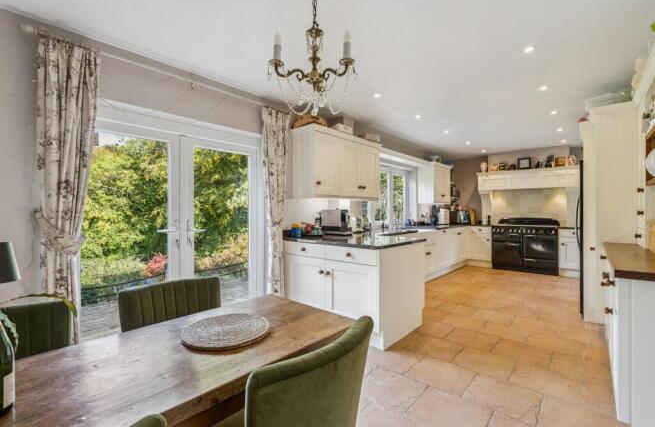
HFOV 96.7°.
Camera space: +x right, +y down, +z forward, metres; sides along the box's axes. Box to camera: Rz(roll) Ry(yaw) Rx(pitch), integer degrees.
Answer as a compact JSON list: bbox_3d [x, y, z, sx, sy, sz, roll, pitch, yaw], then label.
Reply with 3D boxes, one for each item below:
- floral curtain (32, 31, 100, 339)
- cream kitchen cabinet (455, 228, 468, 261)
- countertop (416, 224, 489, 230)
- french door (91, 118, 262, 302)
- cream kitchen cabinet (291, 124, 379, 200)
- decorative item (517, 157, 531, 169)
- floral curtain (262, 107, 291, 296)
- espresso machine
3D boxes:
[{"bbox_3d":[-1.737,0.040,1.972,0.140,2.330,0.325,0,0,42],"label":"floral curtain"},{"bbox_3d":[2.629,0.697,6.435,0.620,0.805,0.780,0,0,42],"label":"cream kitchen cabinet"},{"bbox_3d":[2.631,0.294,6.107,1.160,0.035,2.600,0,0,42],"label":"countertop"},{"bbox_3d":[-1.324,0.189,2.620,0.090,2.080,1.810,0,0,42],"label":"french door"},{"bbox_3d":[0.153,-0.600,3.921,0.390,0.840,1.310,0,0,42],"label":"cream kitchen cabinet"},{"bbox_3d":[4.073,-1.024,6.009,0.225,0.240,0.060,0,0,42],"label":"decorative item"},{"bbox_3d":[-0.568,0.022,3.291,0.140,2.340,0.360,0,0,42],"label":"floral curtain"},{"bbox_3d":[0.140,0.129,3.832,0.410,0.343,0.210,0,0,37],"label":"espresso machine"}]

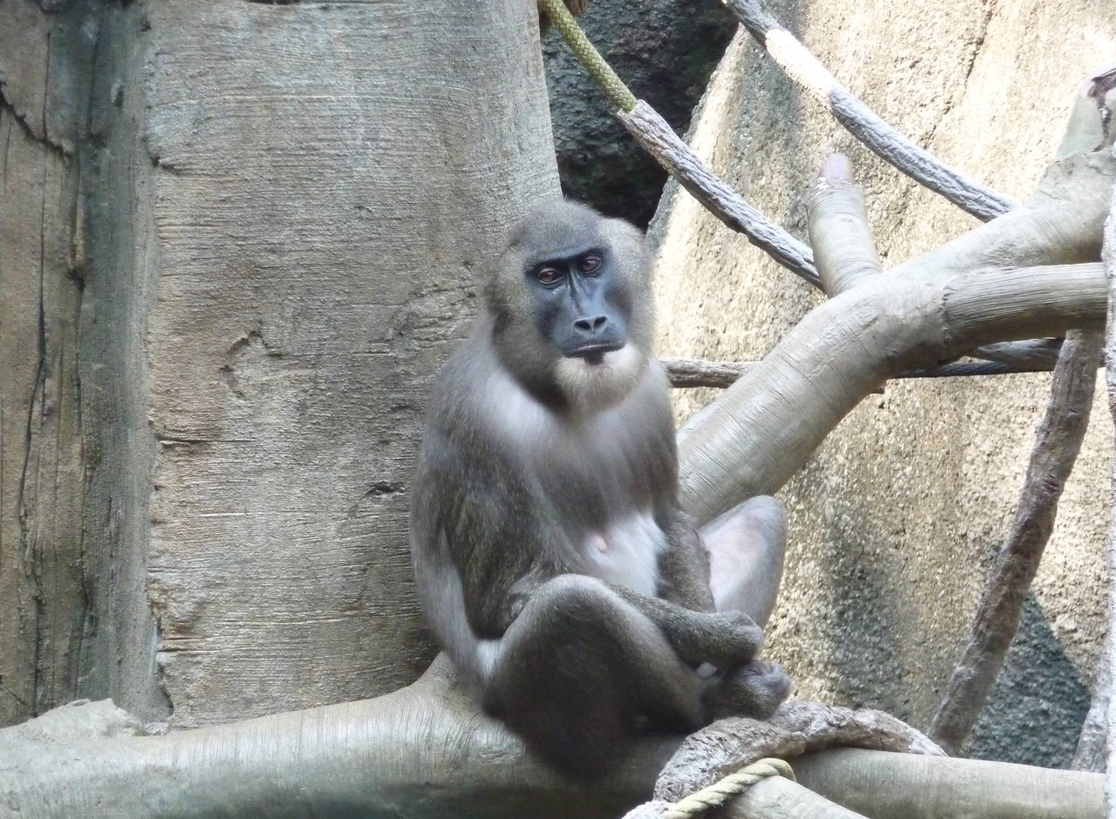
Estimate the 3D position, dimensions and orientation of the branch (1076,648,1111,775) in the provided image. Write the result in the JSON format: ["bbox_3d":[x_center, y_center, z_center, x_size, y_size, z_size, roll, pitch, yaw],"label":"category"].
[{"bbox_3d":[0.545,0.306,8.400,0.038,0.135,0.038,13,0,0],"label":"branch"}]

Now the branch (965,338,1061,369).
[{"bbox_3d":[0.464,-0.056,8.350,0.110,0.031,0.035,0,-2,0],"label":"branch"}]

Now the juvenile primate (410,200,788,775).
[{"bbox_3d":[0.042,0.075,7.900,0.330,0.550,0.360,1,-2,-35],"label":"juvenile primate"}]

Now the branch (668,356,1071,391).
[{"bbox_3d":[0.307,-0.037,8.350,0.420,0.032,0.036,-1,0,0],"label":"branch"}]

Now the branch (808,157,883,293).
[{"bbox_3d":[0.282,-0.181,8.100,0.062,0.140,0.064,-8,0,0],"label":"branch"}]

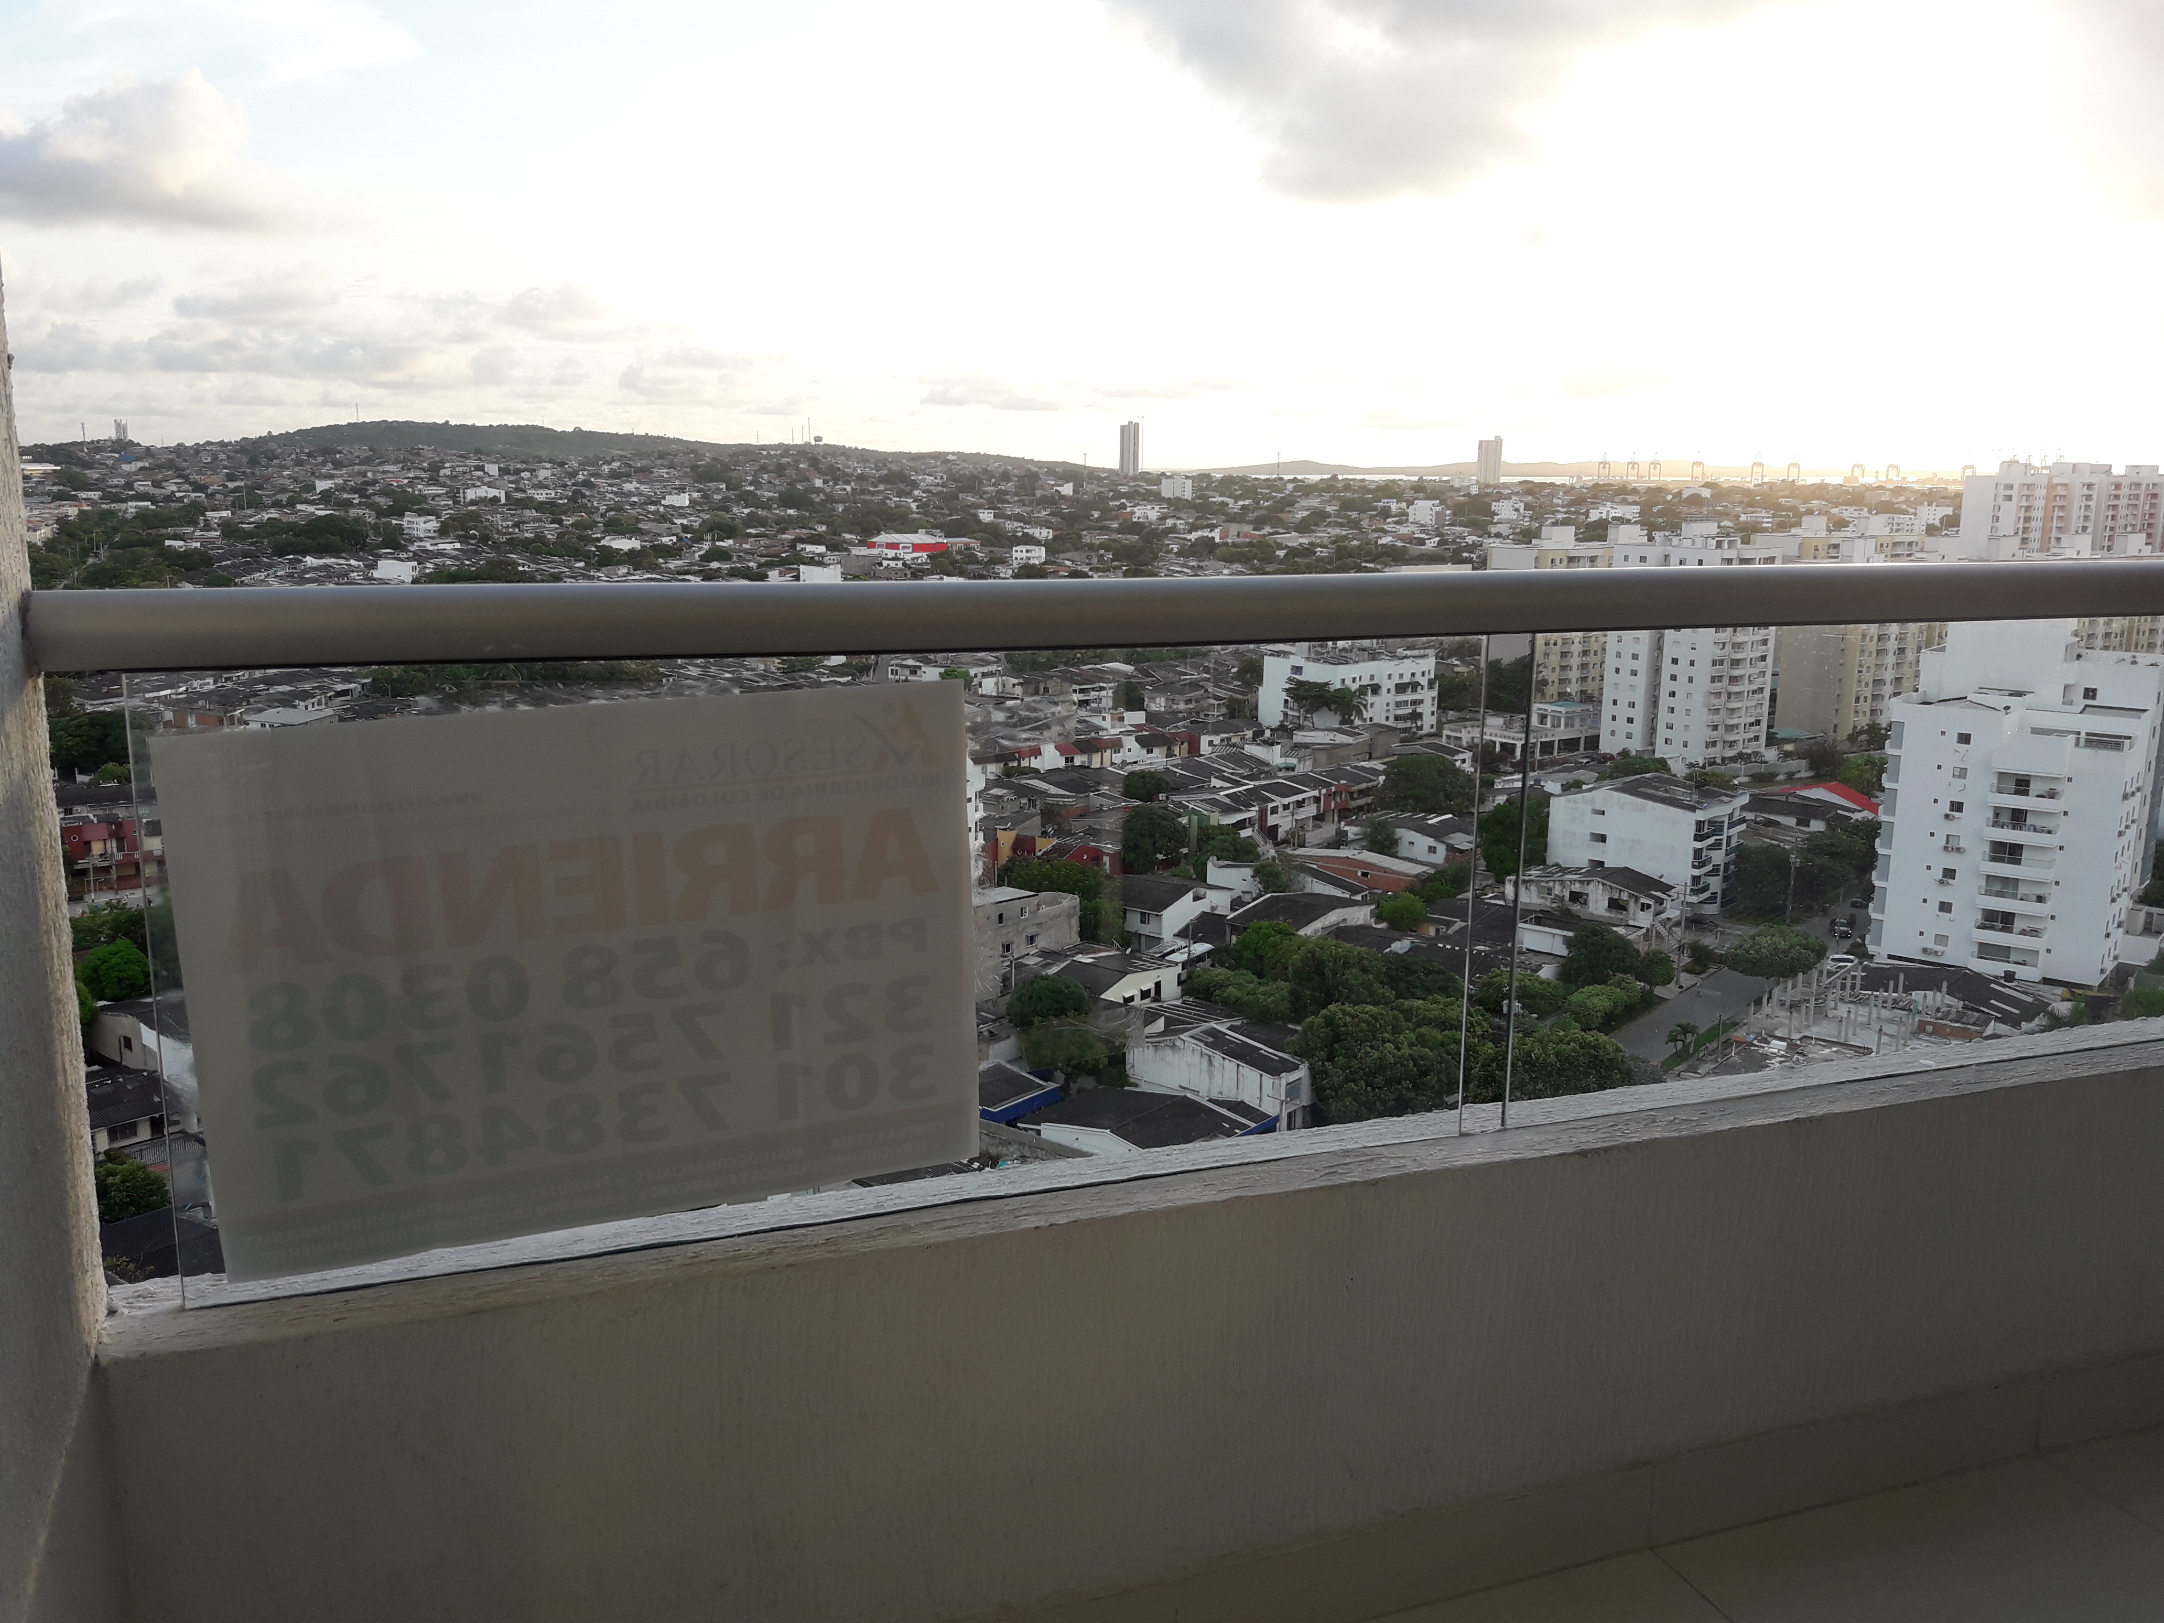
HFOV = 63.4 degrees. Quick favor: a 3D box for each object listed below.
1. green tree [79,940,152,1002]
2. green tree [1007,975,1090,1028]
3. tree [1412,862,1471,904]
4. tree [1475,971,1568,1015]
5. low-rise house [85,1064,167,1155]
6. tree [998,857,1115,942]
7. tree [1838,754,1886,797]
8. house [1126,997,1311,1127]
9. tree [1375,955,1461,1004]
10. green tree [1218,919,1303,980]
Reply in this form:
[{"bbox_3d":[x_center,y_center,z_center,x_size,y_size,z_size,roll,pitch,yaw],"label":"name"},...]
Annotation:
[{"bbox_3d":[-75.330,13.400,137.080,5.700,6.500,5.700,0,11,0],"label":"green tree"},{"bbox_3d":[-2.690,15.540,139.140,6.580,5.580,6.390,0,11,-1],"label":"green tree"},{"bbox_3d":[37.040,7.600,180.070,6.090,5.300,5.900,2,11,12],"label":"tree"},{"bbox_3d":[36.070,15.110,143.910,7.780,4.580,7.550,3,12,14],"label":"tree"},{"bbox_3d":[-63.980,20.080,114.820,7.500,4.200,7.500,-9,15,-40],"label":"low-rise house"},{"bbox_3d":[-2.040,7.570,156.530,10.200,7.600,8.500,0,11,-1],"label":"tree"},{"bbox_3d":[105.680,-4.390,235.570,7.640,7.320,7.420,5,12,24],"label":"tree"},{"bbox_3d":[10.350,19.210,129.280,4.200,6.000,17.000,-8,14,-35],"label":"house"},{"bbox_3d":[27.900,14.400,145.150,7.150,5.500,6.940,2,11,11],"label":"tree"},{"bbox_3d":[15.620,12.480,152.590,7.520,6.380,7.290,1,11,6],"label":"green tree"}]

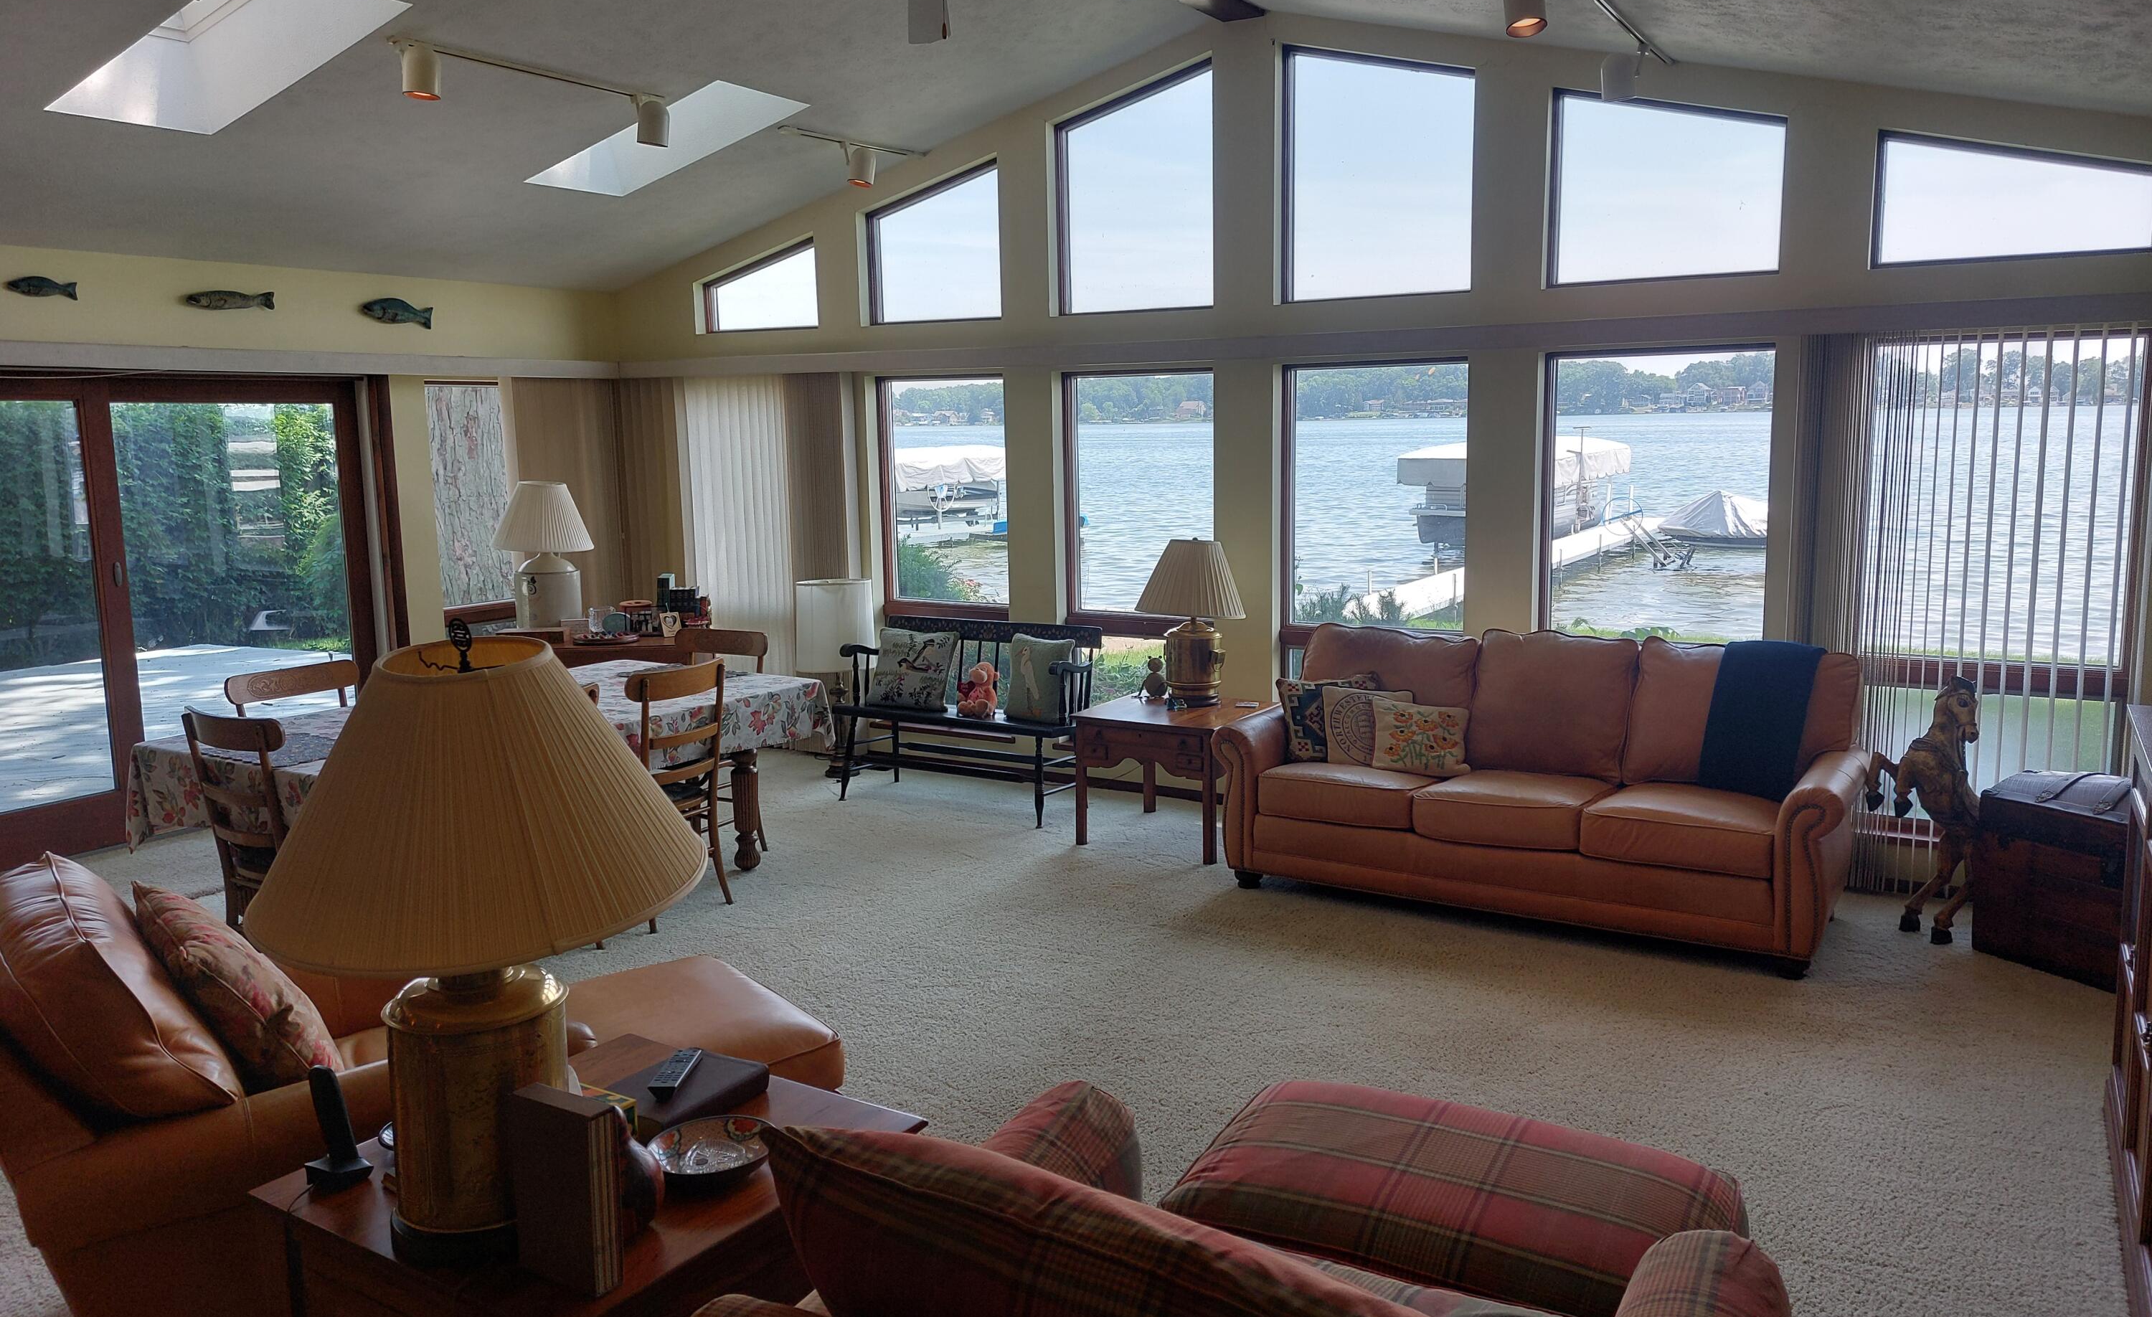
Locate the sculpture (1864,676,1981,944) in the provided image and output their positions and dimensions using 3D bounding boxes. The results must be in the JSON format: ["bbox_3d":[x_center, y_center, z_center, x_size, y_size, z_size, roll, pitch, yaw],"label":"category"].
[{"bbox_3d":[2.793,0.493,4.901,0.350,0.884,0.200,0,9,5],"label":"sculpture"}]

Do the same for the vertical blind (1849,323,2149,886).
[{"bbox_3d":[3.239,-0.127,5.420,0.916,2.094,0.100,5,11,32],"label":"vertical blind"}]

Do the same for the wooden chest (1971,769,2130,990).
[{"bbox_3d":[3.420,0.718,4.728,0.500,0.585,0.800,-6,10,-29],"label":"wooden chest"}]

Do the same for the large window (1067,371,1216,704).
[{"bbox_3d":[0.326,-0.531,7.144,0.820,1.700,0.120,4,11,30],"label":"large window"}]

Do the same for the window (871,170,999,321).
[{"bbox_3d":[-0.683,-1.969,7.145,0.779,0.709,0.100,4,11,30],"label":"window"}]

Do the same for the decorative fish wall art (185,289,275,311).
[{"bbox_3d":[-4.004,-1.702,7.089,0.045,0.095,0.425,5,11,32],"label":"decorative fish wall art"}]

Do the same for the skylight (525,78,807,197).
[{"bbox_3d":[-1.864,-2.366,6.753,1.250,0.120,0.575,-11,2,33],"label":"skylight"}]

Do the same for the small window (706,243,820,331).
[{"bbox_3d":[-1.783,-2.107,8.468,0.916,0.477,0.100,5,11,32],"label":"small window"}]

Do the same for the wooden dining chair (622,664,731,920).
[{"bbox_3d":[-1.672,0.502,5.764,0.500,0.961,0.480,5,11,32],"label":"wooden dining chair"}]

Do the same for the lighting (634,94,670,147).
[{"bbox_3d":[-1.735,-2.203,6.111,0.135,0.190,0.135,-1,9,0],"label":"lighting"}]

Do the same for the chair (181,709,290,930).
[{"bbox_3d":[-2.570,0.602,4.985,0.470,0.920,0.500,4,11,30],"label":"chair"}]

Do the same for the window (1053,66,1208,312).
[{"bbox_3d":[0.253,-2.049,6.582,0.780,1.015,0.100,4,11,30],"label":"window"}]

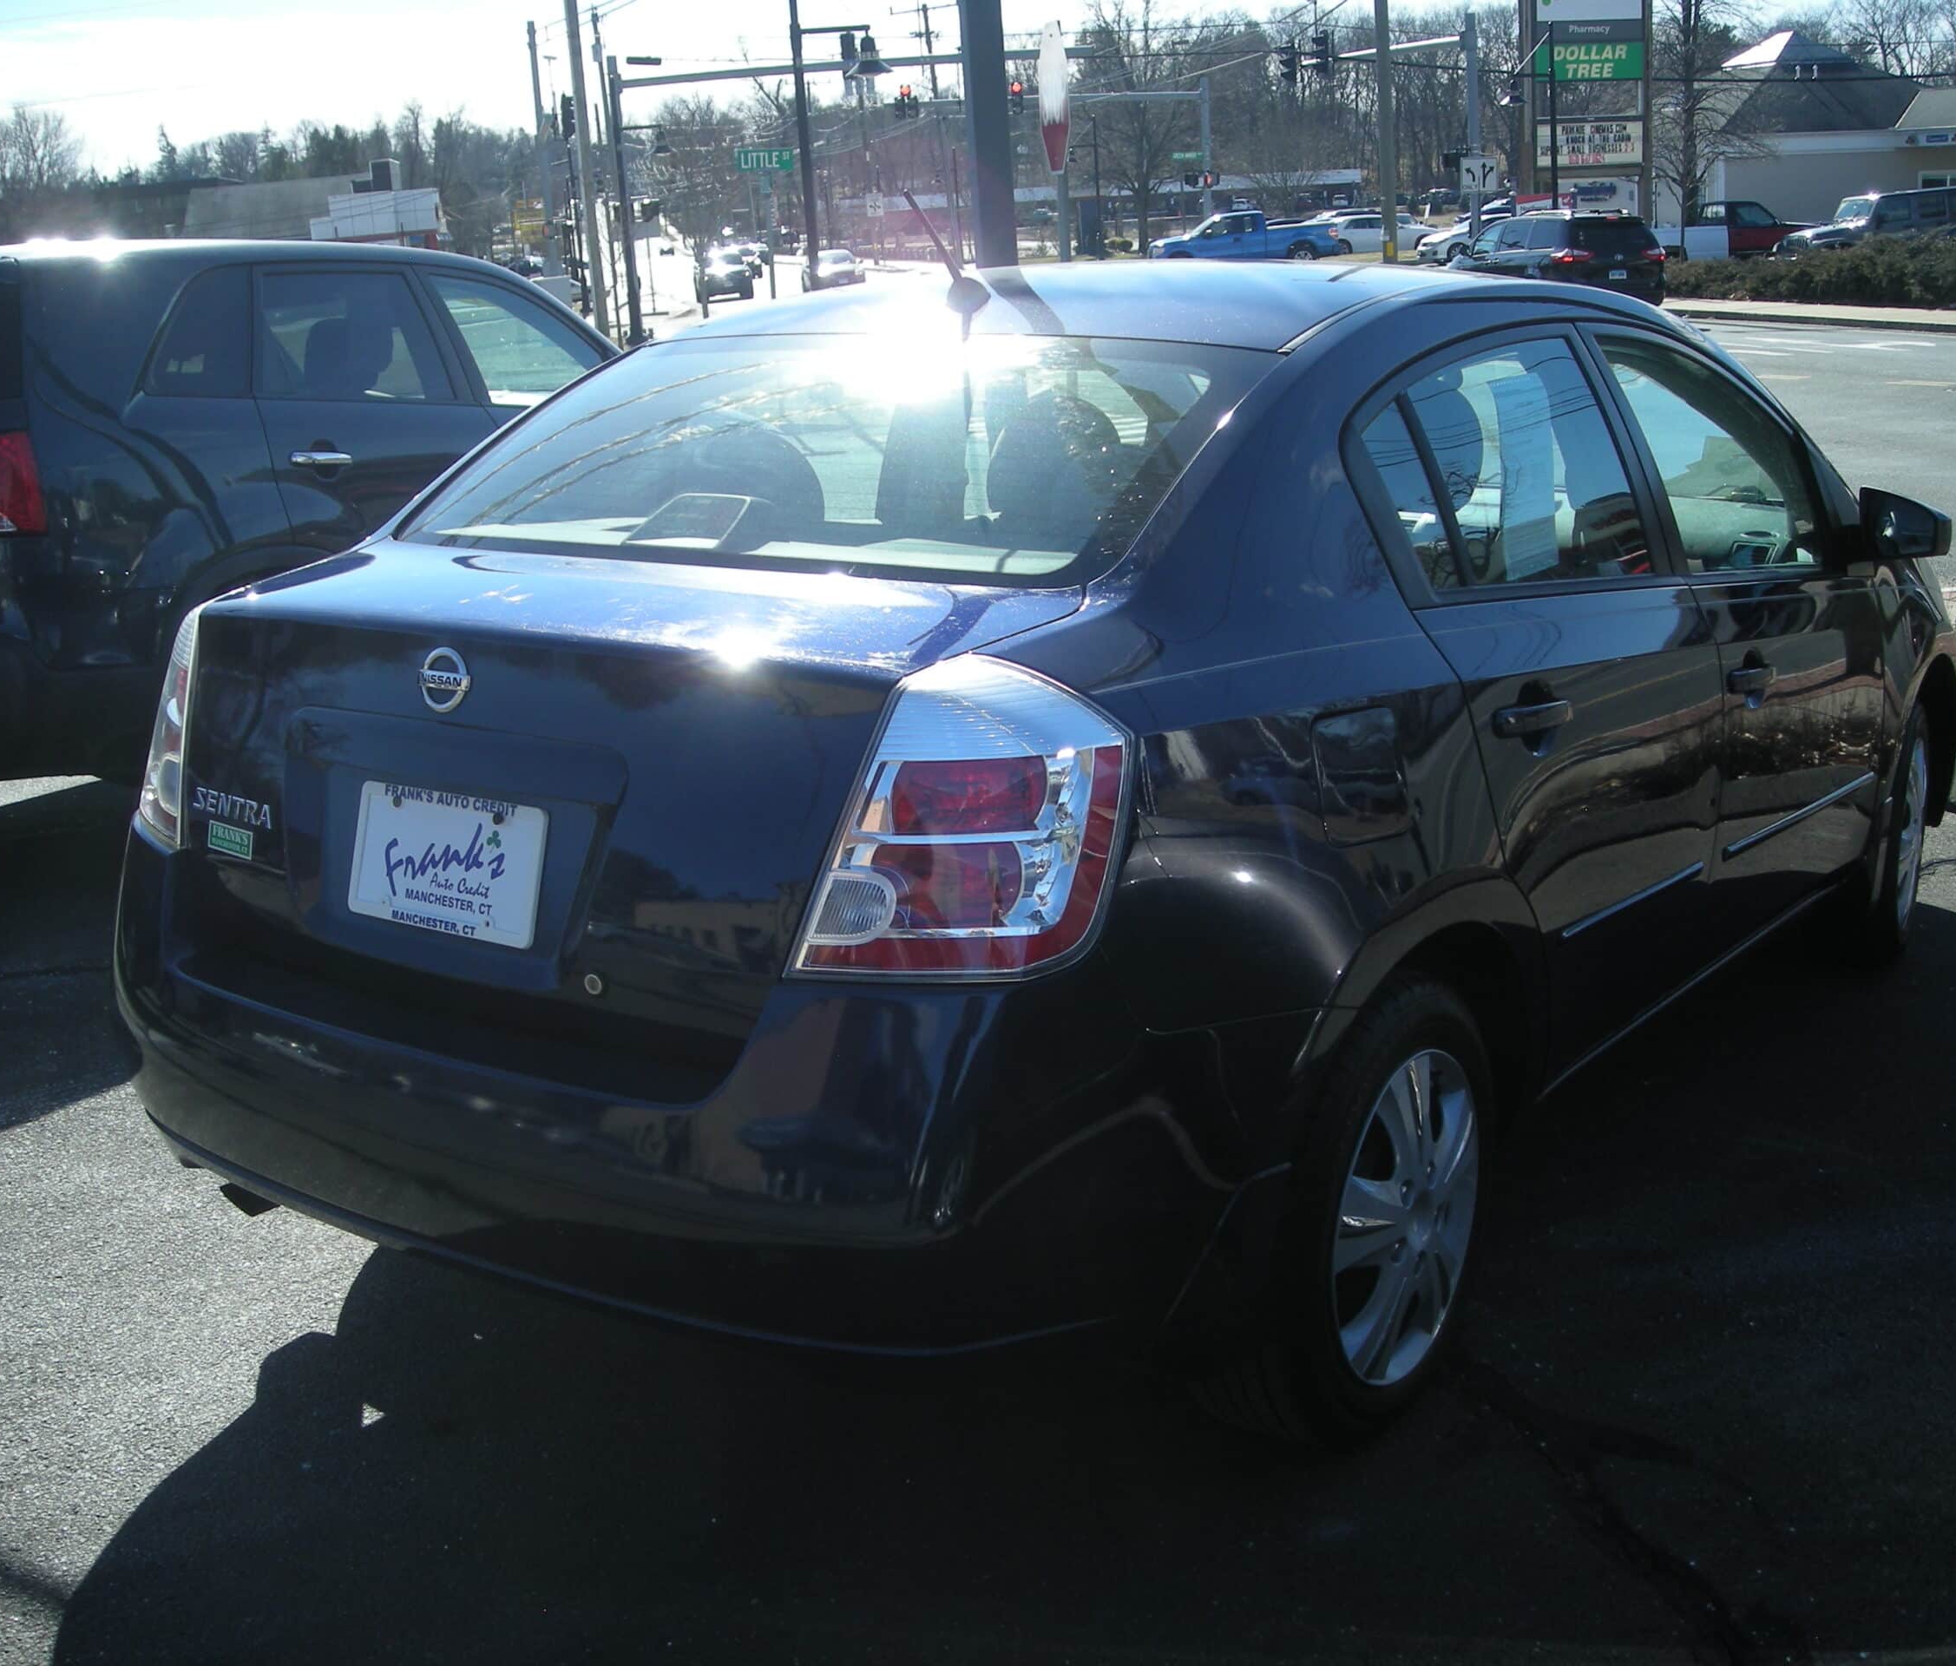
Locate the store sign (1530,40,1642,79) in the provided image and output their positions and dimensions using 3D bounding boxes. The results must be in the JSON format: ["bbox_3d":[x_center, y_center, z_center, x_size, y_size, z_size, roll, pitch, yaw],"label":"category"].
[{"bbox_3d":[13.638,-17.192,50.000,2.700,0.820,0.400,-7,14,-16],"label":"store sign"}]

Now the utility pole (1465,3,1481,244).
[{"bbox_3d":[11.733,-16.115,53.000,0.260,6.400,0.260,-3,13,1],"label":"utility pole"}]

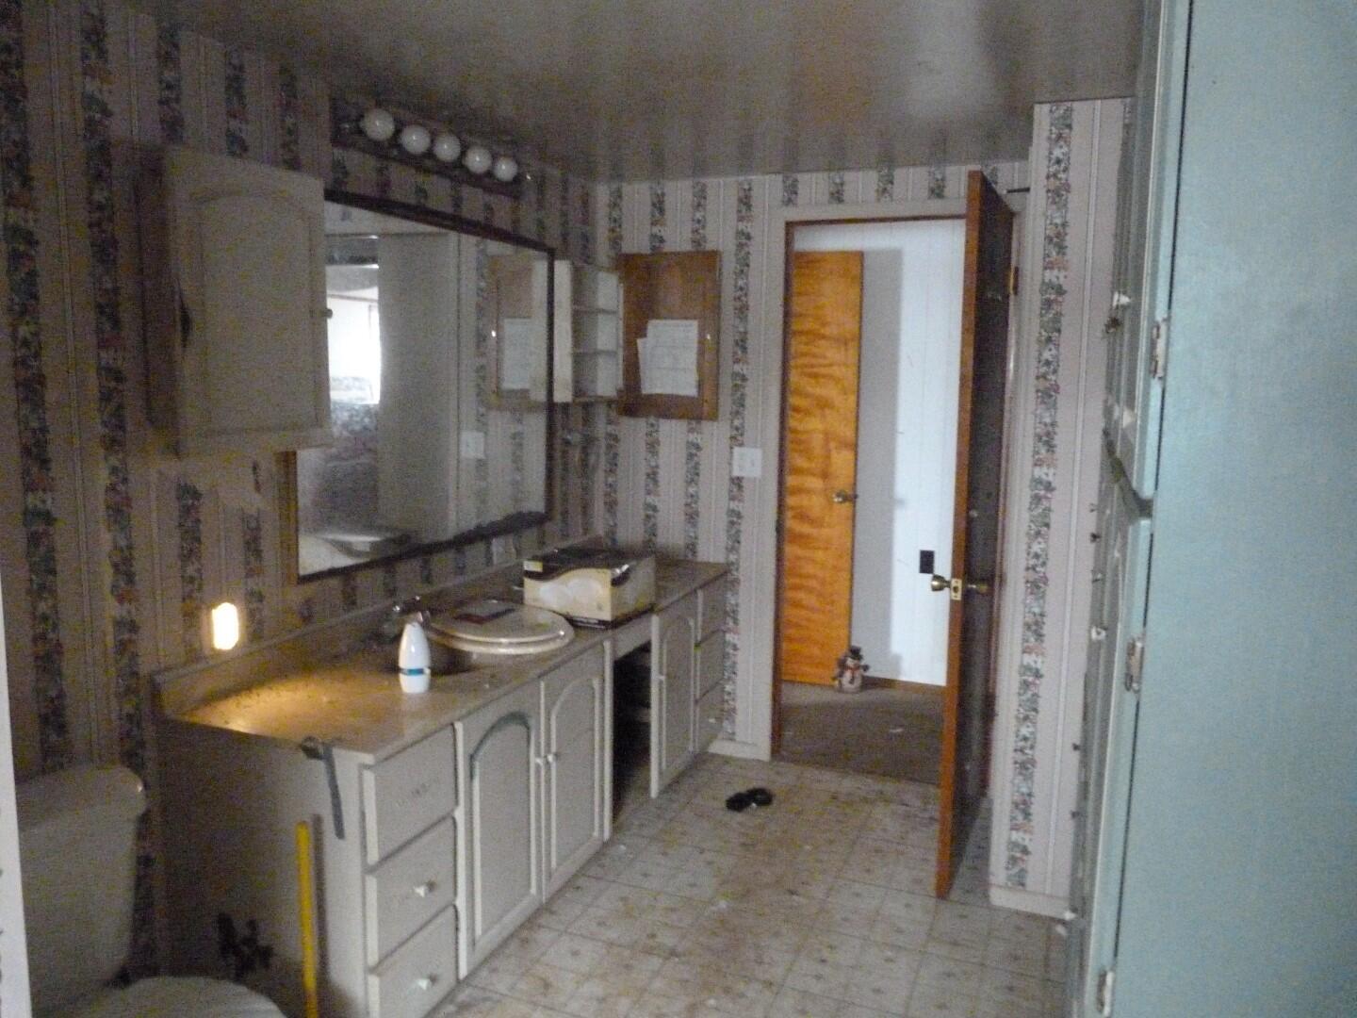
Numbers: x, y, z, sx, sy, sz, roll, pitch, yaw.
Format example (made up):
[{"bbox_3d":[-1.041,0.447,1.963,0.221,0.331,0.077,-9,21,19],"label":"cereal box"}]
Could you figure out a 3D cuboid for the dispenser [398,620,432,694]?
[{"bbox_3d":[-0.632,0.347,2.343,0.078,0.170,0.078,1,7,0],"label":"dispenser"}]

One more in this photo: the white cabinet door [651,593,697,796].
[{"bbox_3d":[-0.014,0.644,3.486,0.022,0.630,0.345,3,8,22],"label":"white cabinet door"}]

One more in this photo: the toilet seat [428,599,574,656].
[{"bbox_3d":[-0.517,0.336,2.840,0.460,0.060,0.375,8,10,44],"label":"toilet seat"}]

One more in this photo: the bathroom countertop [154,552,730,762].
[{"bbox_3d":[-0.460,0.367,3.008,0.566,0.040,2.105,4,8,22],"label":"bathroom countertop"}]

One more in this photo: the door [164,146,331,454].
[{"bbox_3d":[-0.998,-0.458,2.245,0.082,0.627,0.449,4,8,22],"label":"door"}]

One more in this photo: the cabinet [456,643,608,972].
[{"bbox_3d":[-0.606,0.730,2.723,0.540,0.636,0.783,4,8,22],"label":"cabinet"}]

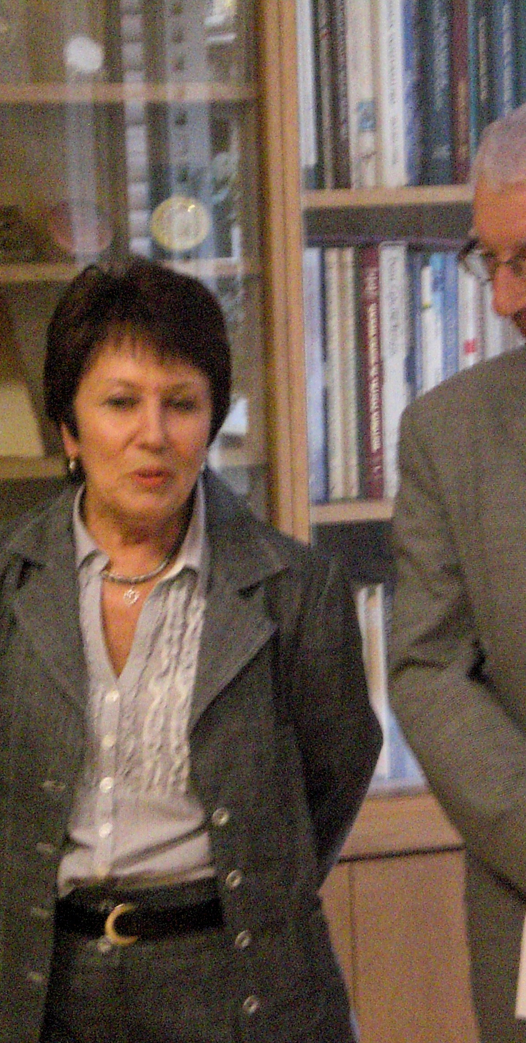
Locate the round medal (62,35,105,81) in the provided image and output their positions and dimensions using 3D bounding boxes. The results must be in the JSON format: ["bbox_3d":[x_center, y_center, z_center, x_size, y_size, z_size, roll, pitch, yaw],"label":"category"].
[{"bbox_3d":[-0.207,-0.533,4.615,0.046,0.050,0.018,-2,-10,-12],"label":"round medal"}]

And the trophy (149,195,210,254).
[{"bbox_3d":[-0.097,-0.346,4.674,0.068,0.066,0.020,-2,-13,-6],"label":"trophy"}]

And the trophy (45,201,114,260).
[{"bbox_3d":[-0.212,-0.336,4.627,0.077,0.072,0.022,-3,-17,-20],"label":"trophy"}]

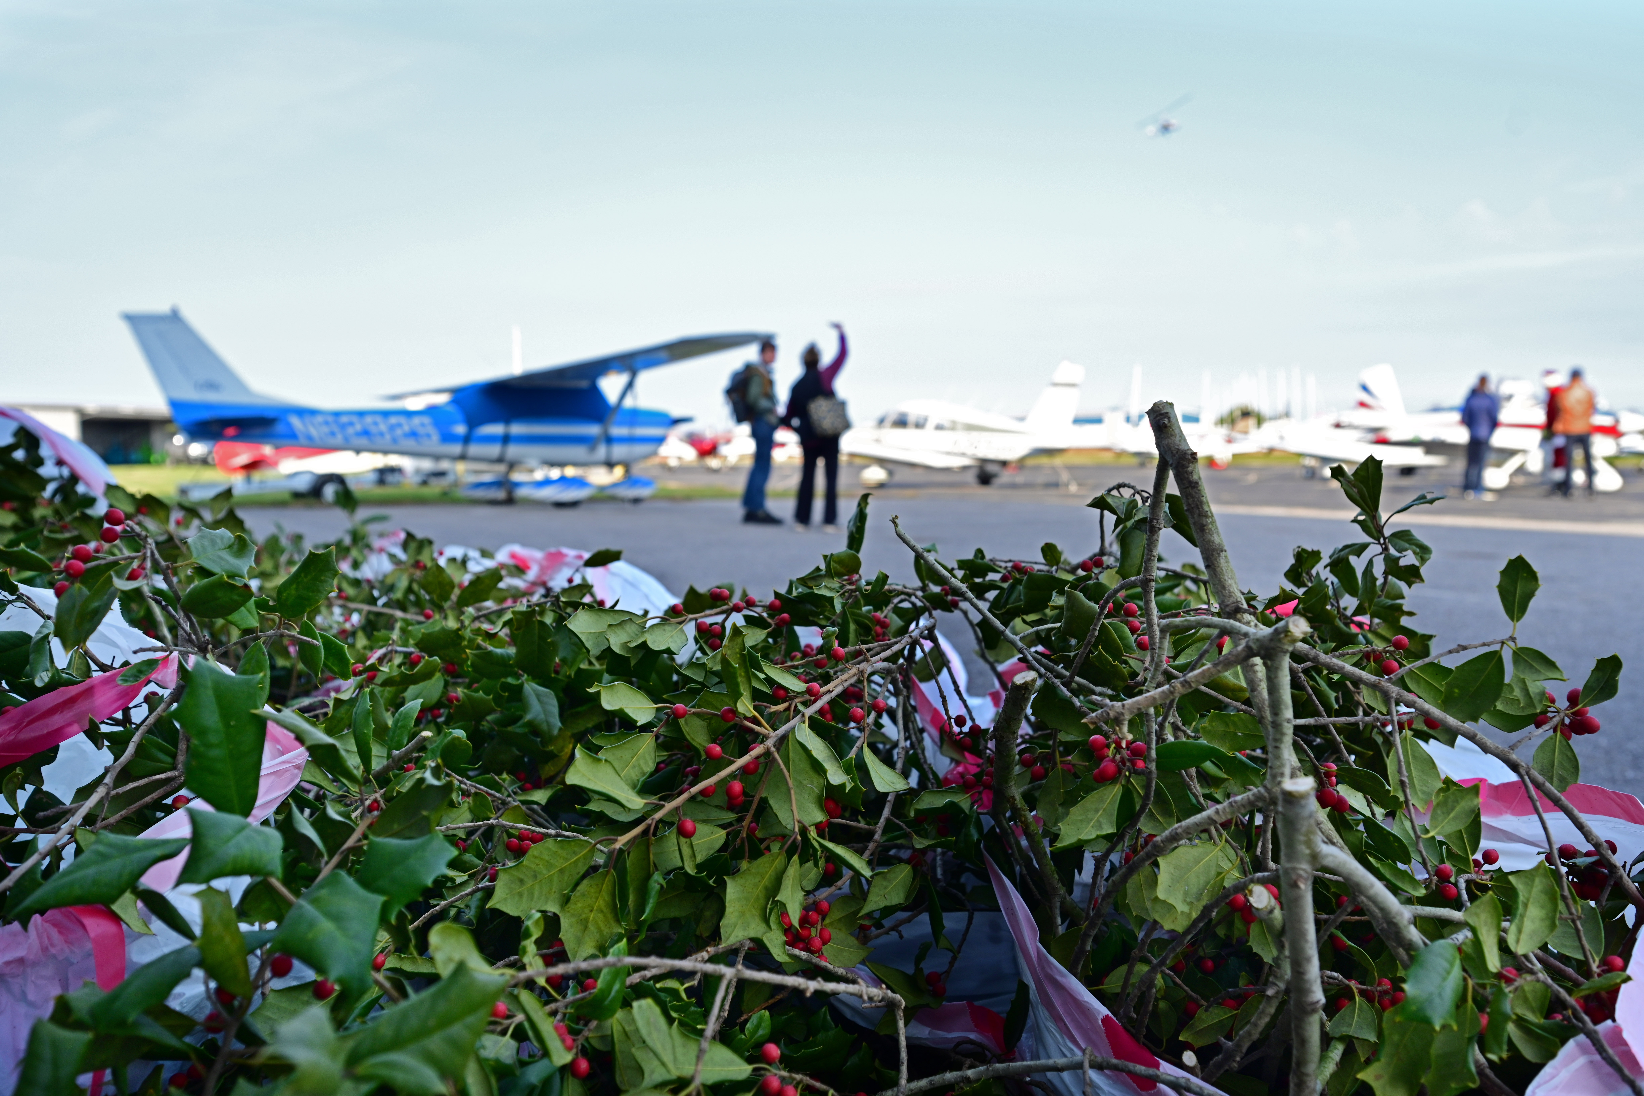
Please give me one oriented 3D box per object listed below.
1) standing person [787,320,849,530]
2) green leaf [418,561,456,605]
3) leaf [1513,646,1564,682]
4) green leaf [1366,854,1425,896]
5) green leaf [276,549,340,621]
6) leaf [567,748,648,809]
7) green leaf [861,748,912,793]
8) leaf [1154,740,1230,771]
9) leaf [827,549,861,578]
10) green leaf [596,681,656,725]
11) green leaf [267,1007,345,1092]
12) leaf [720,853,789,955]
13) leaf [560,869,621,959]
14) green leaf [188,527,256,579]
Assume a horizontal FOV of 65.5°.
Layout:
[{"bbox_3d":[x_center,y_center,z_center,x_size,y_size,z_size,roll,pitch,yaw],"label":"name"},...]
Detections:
[{"bbox_3d":[-0.045,-1.073,11.300,0.530,1.830,0.450,1,5,14],"label":"standing person"},{"bbox_3d":[-0.310,0.028,1.030,0.030,0.040,0.011,-8,-21,-5],"label":"green leaf"},{"bbox_3d":[0.394,0.064,0.704,0.008,0.018,0.037,-13,35,-28],"label":"leaf"},{"bbox_3d":[0.320,0.183,0.714,0.018,0.008,0.036,-21,35,-27],"label":"green leaf"},{"bbox_3d":[-0.287,0.020,0.714,0.025,0.044,0.011,31,-29,2],"label":"green leaf"},{"bbox_3d":[-0.104,0.112,0.620,0.042,0.011,0.026,24,-43,-6],"label":"leaf"},{"bbox_3d":[0.034,0.120,0.690,0.021,0.036,0.012,-38,19,41],"label":"green leaf"},{"bbox_3d":[0.191,0.107,0.660,0.044,0.010,0.025,0,30,0],"label":"leaf"},{"bbox_3d":[0.017,0.012,0.970,0.028,0.024,0.016,0,-25,-18],"label":"leaf"},{"bbox_3d":[-0.113,0.089,0.730,0.042,0.026,0.018,8,15,-2],"label":"green leaf"},{"bbox_3d":[-0.149,0.145,0.370,0.022,0.030,0.011,5,-39,12],"label":"green leaf"},{"bbox_3d":[-0.033,0.175,0.630,0.032,0.053,0.011,30,6,-4],"label":"leaf"},{"bbox_3d":[-0.109,0.172,0.600,0.030,0.048,0.011,21,6,-3],"label":"leaf"},{"bbox_3d":[-0.399,0.003,0.850,0.044,0.037,0.013,-6,-26,-9],"label":"green leaf"}]

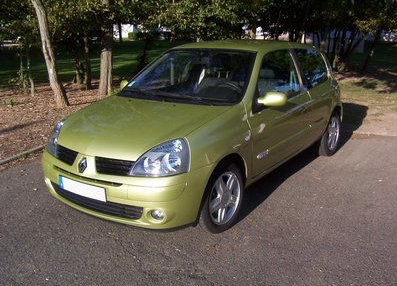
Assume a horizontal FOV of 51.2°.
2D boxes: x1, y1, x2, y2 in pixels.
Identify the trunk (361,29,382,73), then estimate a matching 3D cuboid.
[{"bbox_3d":[6.318,-3.345,15.178,0.270,1.617,0.260,20,20,16],"label":"trunk"}]

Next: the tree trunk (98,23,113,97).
[{"bbox_3d":[-2.279,-2.026,10.222,0.290,1.773,0.280,0,14,-13],"label":"tree trunk"}]

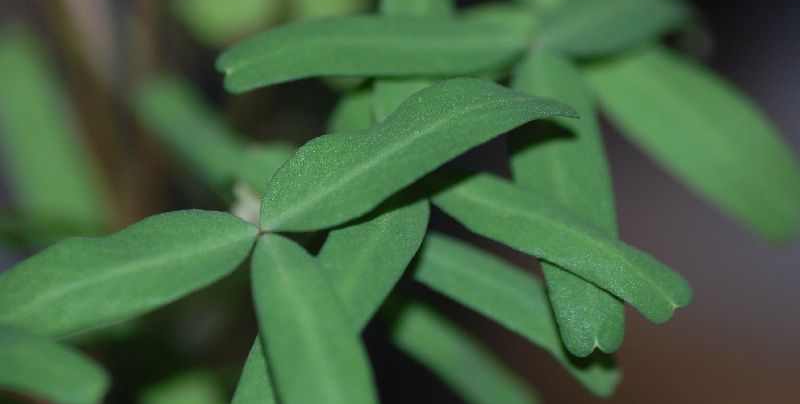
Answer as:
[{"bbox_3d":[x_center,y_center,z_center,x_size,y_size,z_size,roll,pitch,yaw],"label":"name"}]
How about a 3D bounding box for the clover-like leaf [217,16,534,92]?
[{"bbox_3d":[-0.002,-0.017,0.348,0.037,0.004,0.009,-4,41,-14],"label":"clover-like leaf"}]

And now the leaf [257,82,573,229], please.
[{"bbox_3d":[0.002,-0.005,0.332,0.036,0.005,0.011,-23,49,-5],"label":"leaf"}]

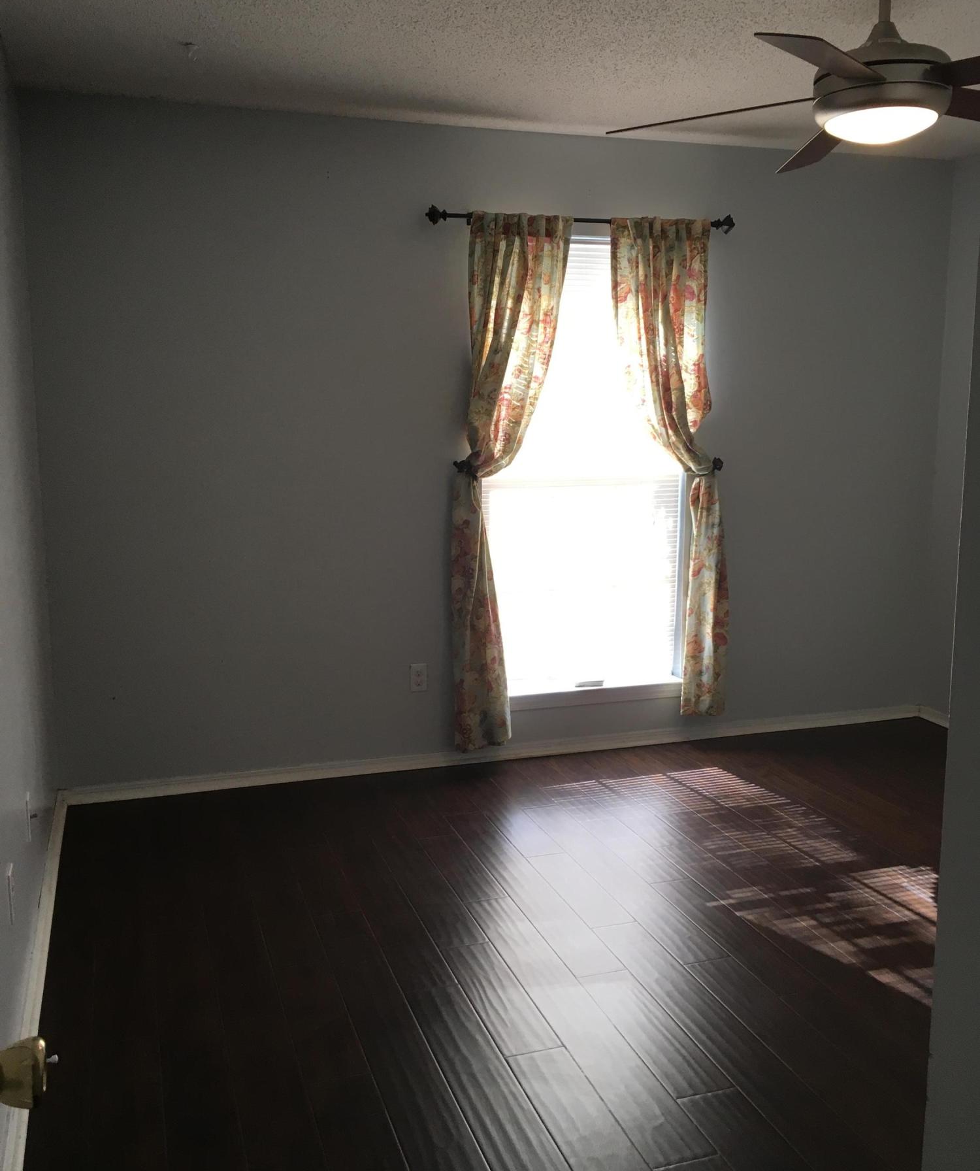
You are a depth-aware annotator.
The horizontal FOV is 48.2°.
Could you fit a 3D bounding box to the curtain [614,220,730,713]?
[{"bbox_3d":[0.728,-0.434,4.425,0.572,2.006,0.130,-3,10,-18],"label":"curtain"}]

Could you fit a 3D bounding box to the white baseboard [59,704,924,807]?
[{"bbox_3d":[0.231,0.672,4.525,3.721,0.065,0.016,-3,10,-18],"label":"white baseboard"}]

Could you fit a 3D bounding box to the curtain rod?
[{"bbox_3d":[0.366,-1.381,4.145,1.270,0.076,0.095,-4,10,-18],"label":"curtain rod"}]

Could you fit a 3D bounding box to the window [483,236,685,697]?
[{"bbox_3d":[0.381,-0.463,4.435,0.898,1.815,0.100,-3,10,-18],"label":"window"}]

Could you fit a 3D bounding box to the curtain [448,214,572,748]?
[{"bbox_3d":[0.080,-0.369,4.220,0.481,2.056,0.130,-3,10,-18],"label":"curtain"}]

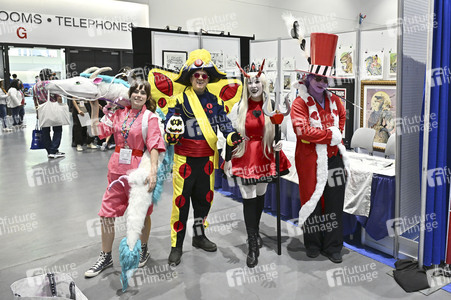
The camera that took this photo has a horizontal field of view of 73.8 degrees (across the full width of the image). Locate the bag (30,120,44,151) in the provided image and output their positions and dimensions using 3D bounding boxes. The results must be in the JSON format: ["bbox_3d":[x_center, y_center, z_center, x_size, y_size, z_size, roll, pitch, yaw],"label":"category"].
[{"bbox_3d":[-3.650,-0.295,5.880,0.260,0.560,0.100,-3,9,-18],"label":"bag"}]

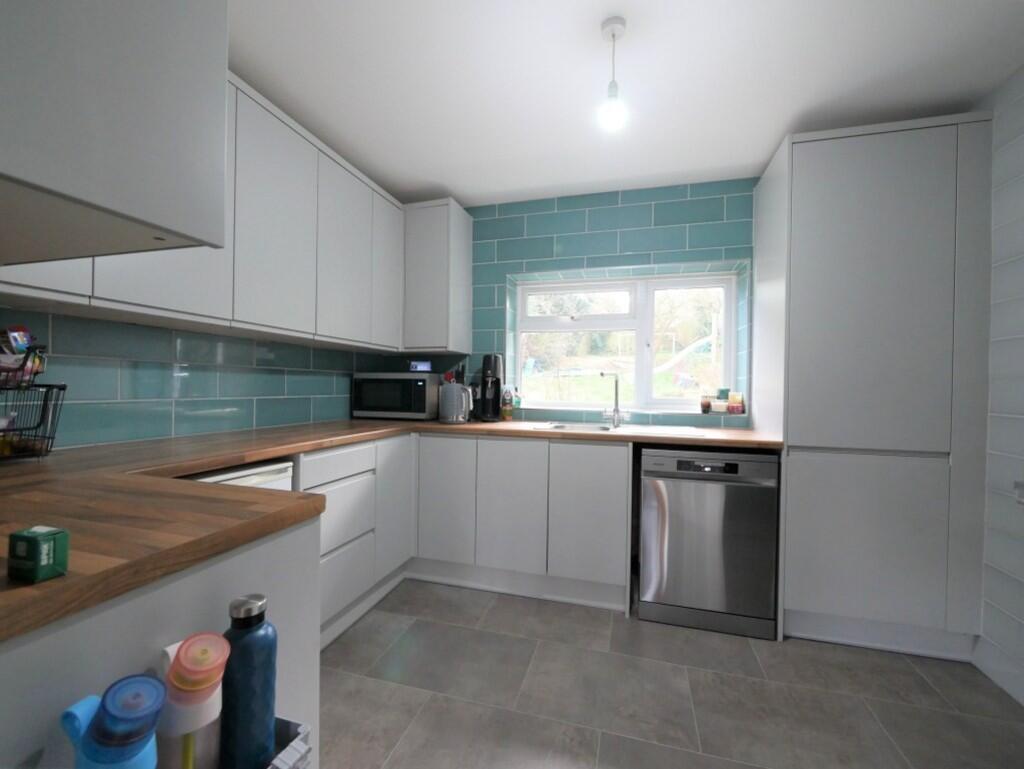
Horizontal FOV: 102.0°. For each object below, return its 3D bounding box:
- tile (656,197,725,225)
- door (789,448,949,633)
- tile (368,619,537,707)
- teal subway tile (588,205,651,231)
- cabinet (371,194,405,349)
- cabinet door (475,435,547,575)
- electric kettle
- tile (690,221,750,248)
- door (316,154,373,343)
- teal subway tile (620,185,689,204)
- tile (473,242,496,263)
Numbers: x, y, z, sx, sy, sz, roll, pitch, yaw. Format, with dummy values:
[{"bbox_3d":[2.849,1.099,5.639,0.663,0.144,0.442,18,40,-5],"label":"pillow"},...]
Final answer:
[{"bbox_3d":[1.067,-1.040,2.508,0.400,0.150,0.010,1,0,15],"label":"tile"},{"bbox_3d":[1.539,0.663,1.819,0.597,0.720,0.020,1,0,15],"label":"door"},{"bbox_3d":[-0.226,1.159,1.753,0.608,0.010,0.414,1,0,15],"label":"tile"},{"bbox_3d":[0.686,-1.056,2.639,0.402,0.151,0.010,1,0,15],"label":"teal subway tile"},{"bbox_3d":[-0.739,-0.645,2.418,0.020,0.836,0.283,1,1,15],"label":"cabinet"},{"bbox_3d":[0.002,0.655,2.242,0.397,0.697,0.020,1,1,15],"label":"cabinet door"},{"bbox_3d":[-0.341,0.111,2.536,0.200,0.252,0.155,1,0,15],"label":"electric kettle"},{"bbox_3d":[1.248,-0.893,2.489,0.351,0.151,0.010,1,0,15],"label":"tile"},{"bbox_3d":[-0.888,-0.693,2.223,0.020,0.895,0.450,1,0,15],"label":"door"},{"bbox_3d":[0.874,-1.166,2.561,0.400,0.091,0.010,1,0,15],"label":"teal subway tile"},{"bbox_3d":[-0.191,-0.914,2.874,0.190,0.151,0.010,1,0,15],"label":"tile"}]

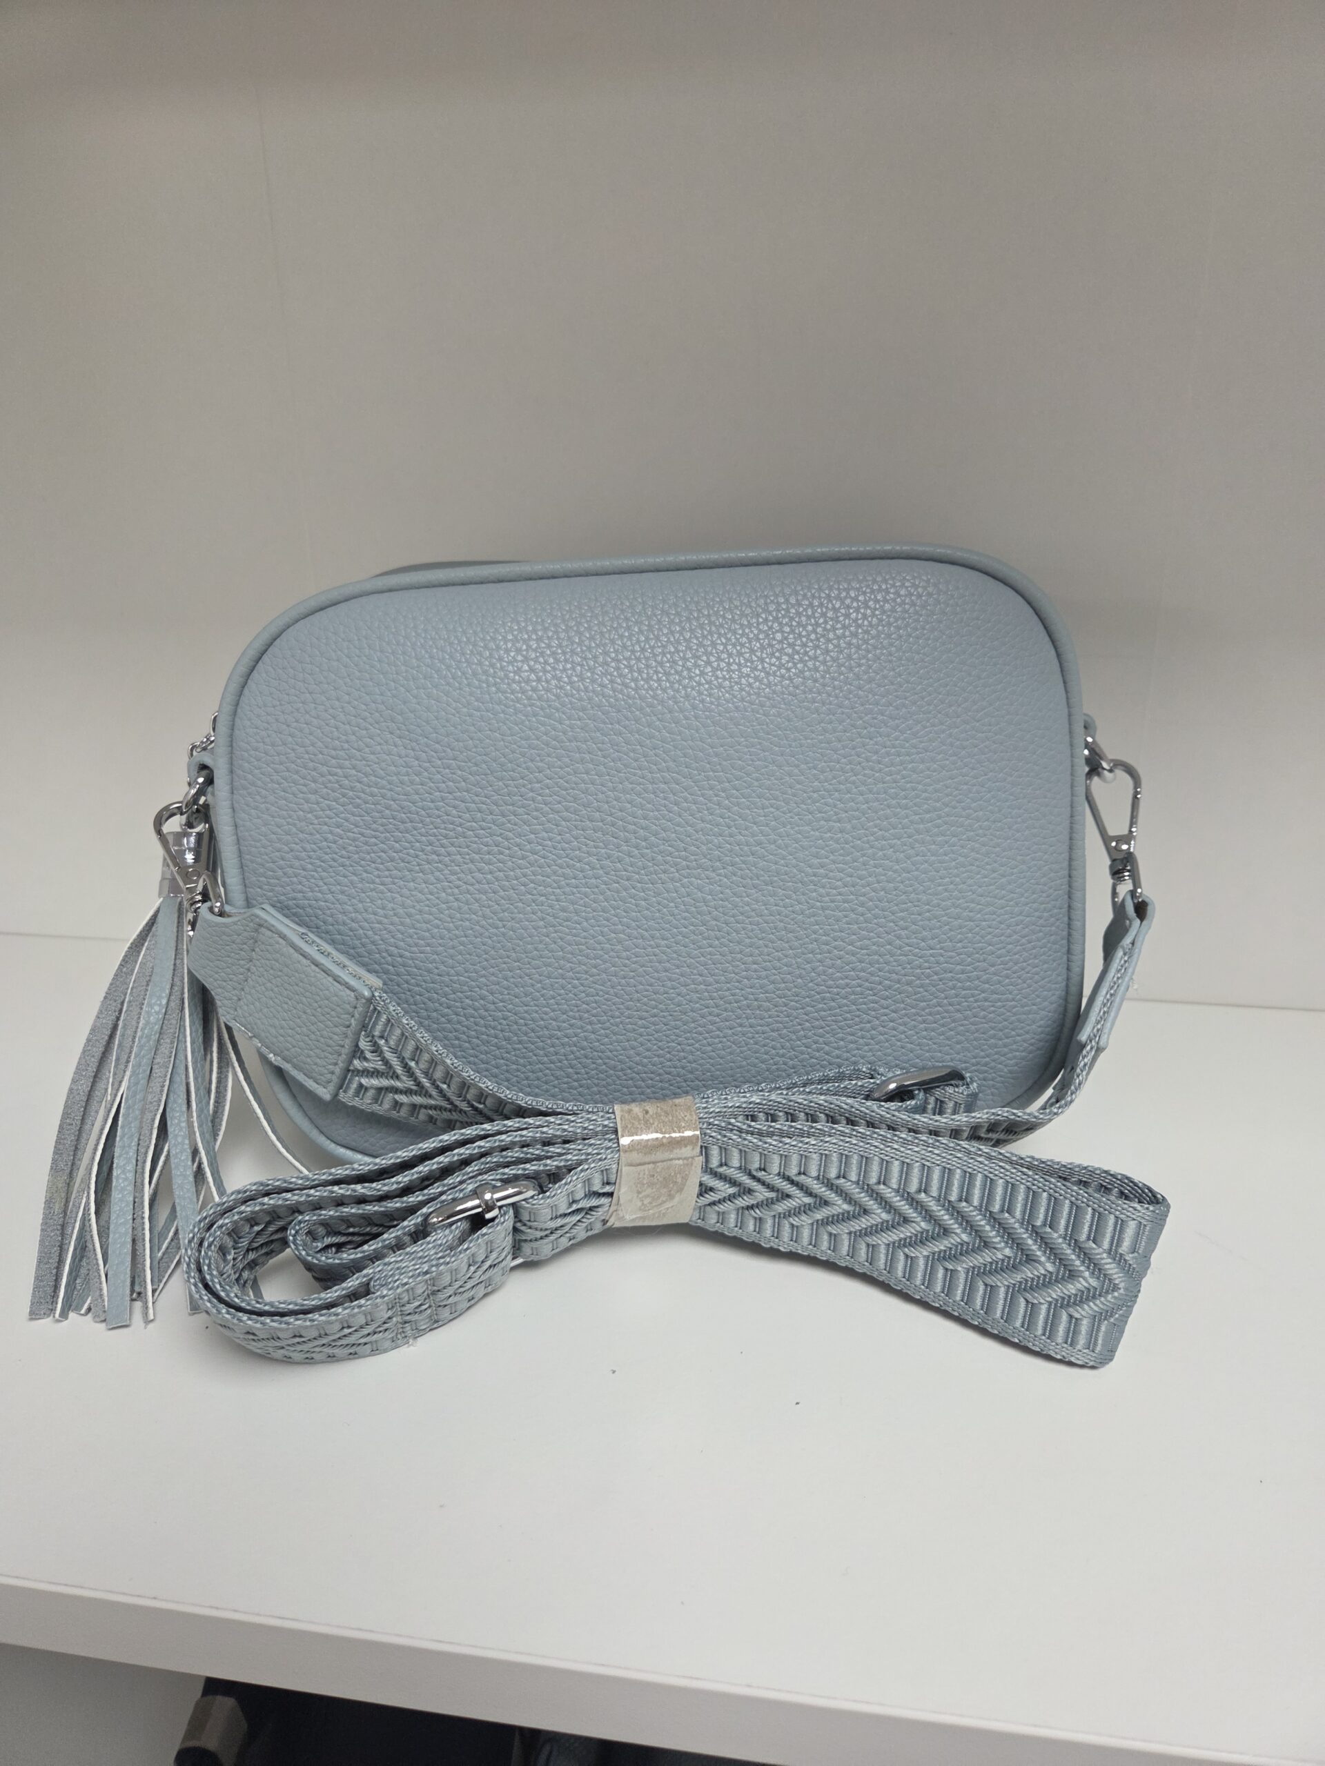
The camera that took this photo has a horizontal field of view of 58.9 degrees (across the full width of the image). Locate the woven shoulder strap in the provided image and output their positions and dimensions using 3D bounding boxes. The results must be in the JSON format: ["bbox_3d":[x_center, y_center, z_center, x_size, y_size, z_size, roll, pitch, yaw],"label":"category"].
[{"bbox_3d":[-0.003,0.034,0.290,0.291,0.111,0.121,-1,21,0],"label":"woven shoulder strap"}]

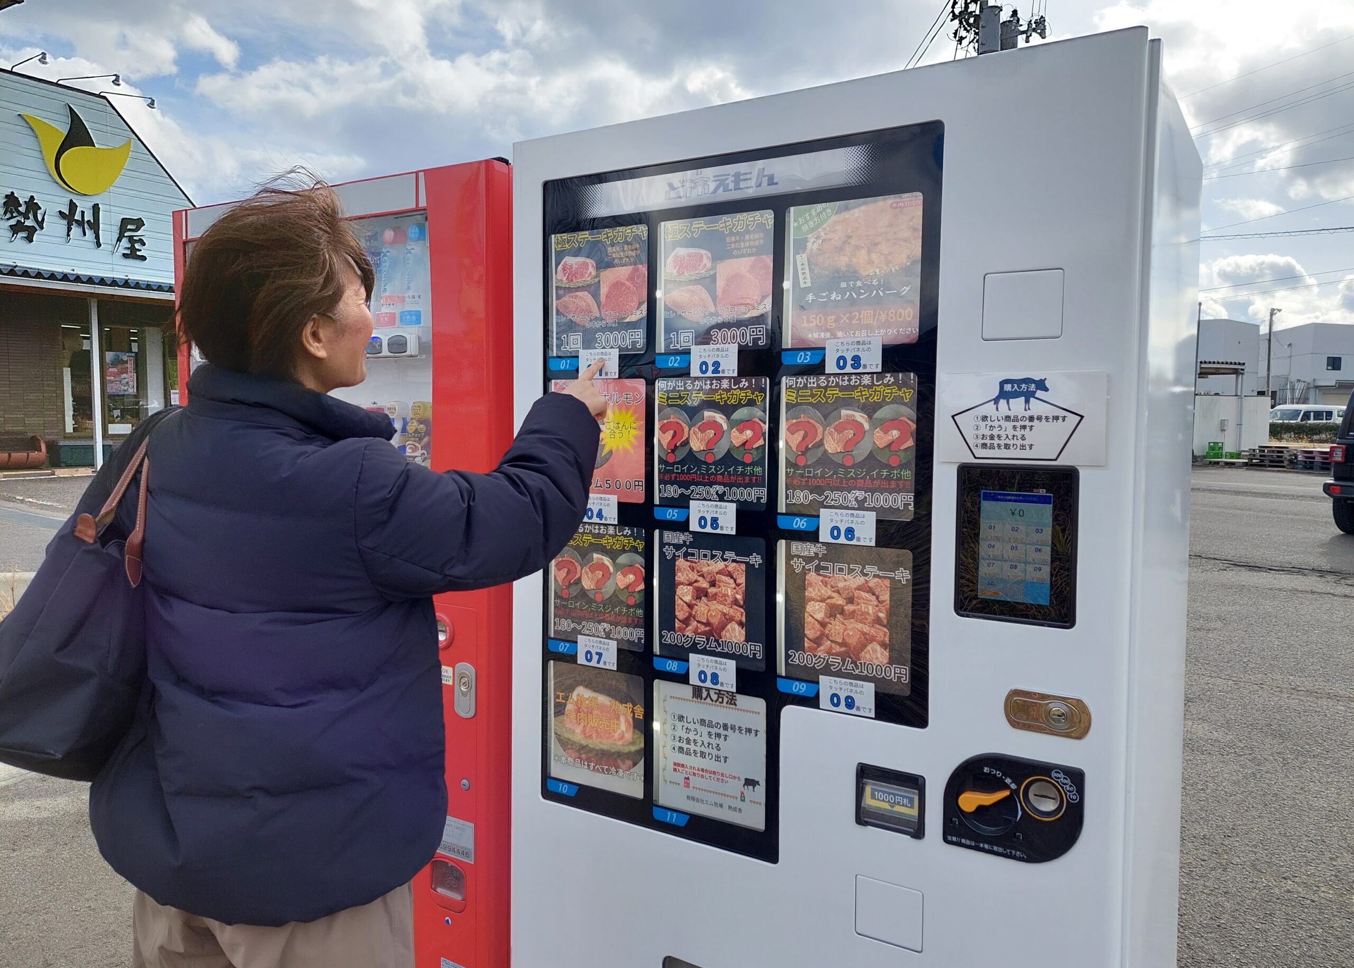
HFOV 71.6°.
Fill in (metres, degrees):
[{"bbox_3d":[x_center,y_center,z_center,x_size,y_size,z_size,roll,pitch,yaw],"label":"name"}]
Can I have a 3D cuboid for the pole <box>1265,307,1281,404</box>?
[{"bbox_3d":[33.506,-6.008,52.787,0.650,8.030,0.350,3,4,32],"label":"pole"}]

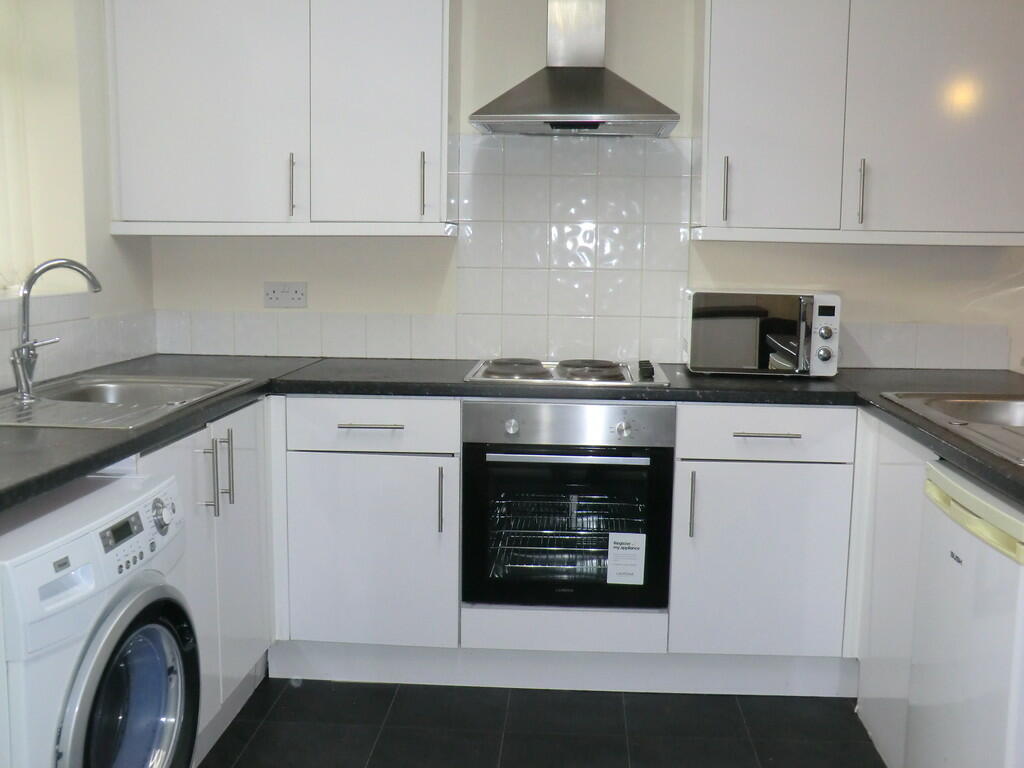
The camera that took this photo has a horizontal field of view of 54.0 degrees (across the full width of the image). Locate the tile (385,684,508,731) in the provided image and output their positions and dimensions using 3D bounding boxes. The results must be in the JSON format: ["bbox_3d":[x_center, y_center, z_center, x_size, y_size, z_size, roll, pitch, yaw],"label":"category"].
[{"bbox_3d":[-0.179,0.924,2.892,0.333,0.010,0.320,1,8,3],"label":"tile"}]

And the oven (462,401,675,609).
[{"bbox_3d":[0.170,0.309,3.102,0.595,0.595,0.575,1,8,3],"label":"oven"}]

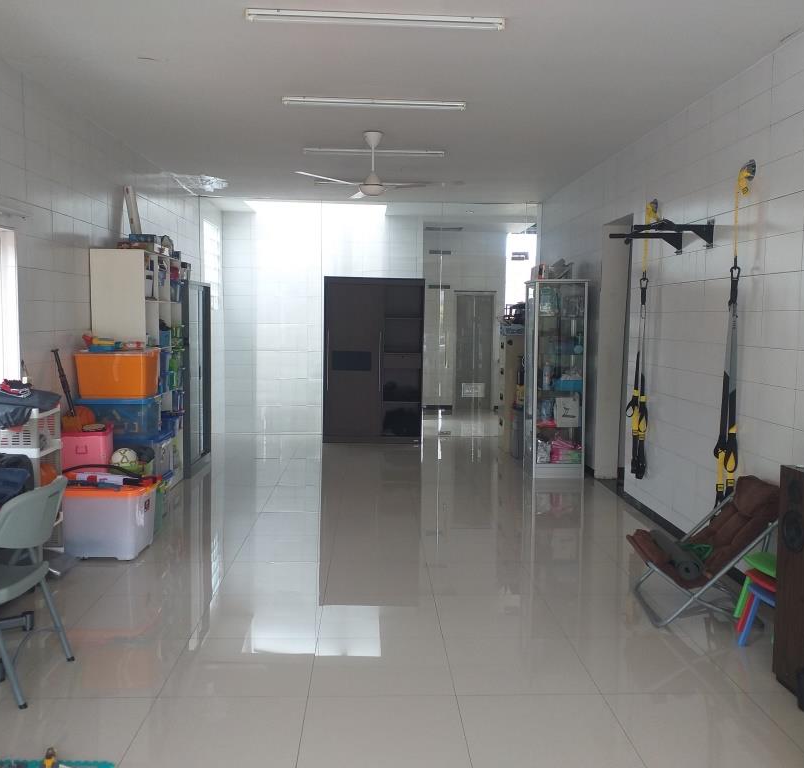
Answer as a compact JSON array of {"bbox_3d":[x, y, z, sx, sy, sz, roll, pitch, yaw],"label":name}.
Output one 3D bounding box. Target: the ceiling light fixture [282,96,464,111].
[{"bbox_3d":[-0.189,-1.951,5.376,1.270,0.060,0.045,1,5,-2],"label":"ceiling light fixture"}]

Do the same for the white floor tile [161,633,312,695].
[{"bbox_3d":[-0.694,1.243,3.398,0.605,0.020,0.575,1,5,-2],"label":"white floor tile"}]

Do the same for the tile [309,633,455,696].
[{"bbox_3d":[-0.092,1.246,3.397,0.600,0.010,0.580,1,5,-2],"label":"tile"}]

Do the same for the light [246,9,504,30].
[{"bbox_3d":[-0.126,-1.787,3.793,1.264,0.059,0.045,1,5,-2],"label":"light"}]

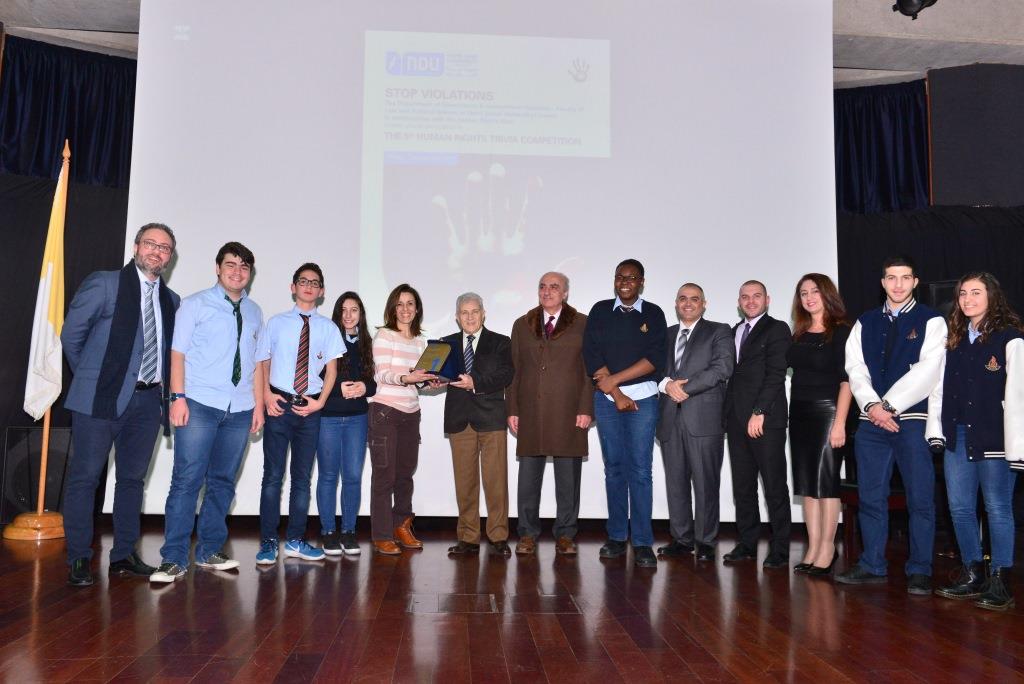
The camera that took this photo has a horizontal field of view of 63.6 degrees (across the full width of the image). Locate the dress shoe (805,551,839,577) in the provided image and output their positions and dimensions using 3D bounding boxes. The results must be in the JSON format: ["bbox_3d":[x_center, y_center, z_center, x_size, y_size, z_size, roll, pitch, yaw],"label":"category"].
[{"bbox_3d":[1.712,1.208,4.556,0.230,0.140,0.080,5,-6,-34],"label":"dress shoe"}]

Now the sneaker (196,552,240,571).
[{"bbox_3d":[-1.604,1.173,4.514,0.295,0.110,0.105,-2,-6,33],"label":"sneaker"}]

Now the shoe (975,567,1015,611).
[{"bbox_3d":[2.342,1.191,4.007,0.280,0.170,0.105,6,-7,-44],"label":"shoe"}]

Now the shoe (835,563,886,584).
[{"bbox_3d":[1.835,1.206,4.342,0.290,0.110,0.110,2,-5,-11],"label":"shoe"}]

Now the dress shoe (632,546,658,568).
[{"bbox_3d":[0.797,1.274,4.970,0.110,0.110,0.300,1,-5,2],"label":"dress shoe"}]

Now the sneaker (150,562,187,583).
[{"bbox_3d":[-1.760,1.163,4.257,0.105,0.110,0.285,2,-5,-5],"label":"sneaker"}]

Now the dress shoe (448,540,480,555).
[{"bbox_3d":[-0.292,1.242,5.118,0.100,0.100,0.280,-4,-7,42],"label":"dress shoe"}]

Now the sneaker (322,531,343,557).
[{"bbox_3d":[-1.118,1.255,5.116,0.095,0.100,0.250,3,-5,-18],"label":"sneaker"}]

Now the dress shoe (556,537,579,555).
[{"bbox_3d":[0.355,1.282,5.309,0.105,0.110,0.300,2,-5,-8],"label":"dress shoe"}]

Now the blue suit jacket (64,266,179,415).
[{"bbox_3d":[-2.021,0.003,4.260,0.500,0.760,0.350,10,-6,-43],"label":"blue suit jacket"}]

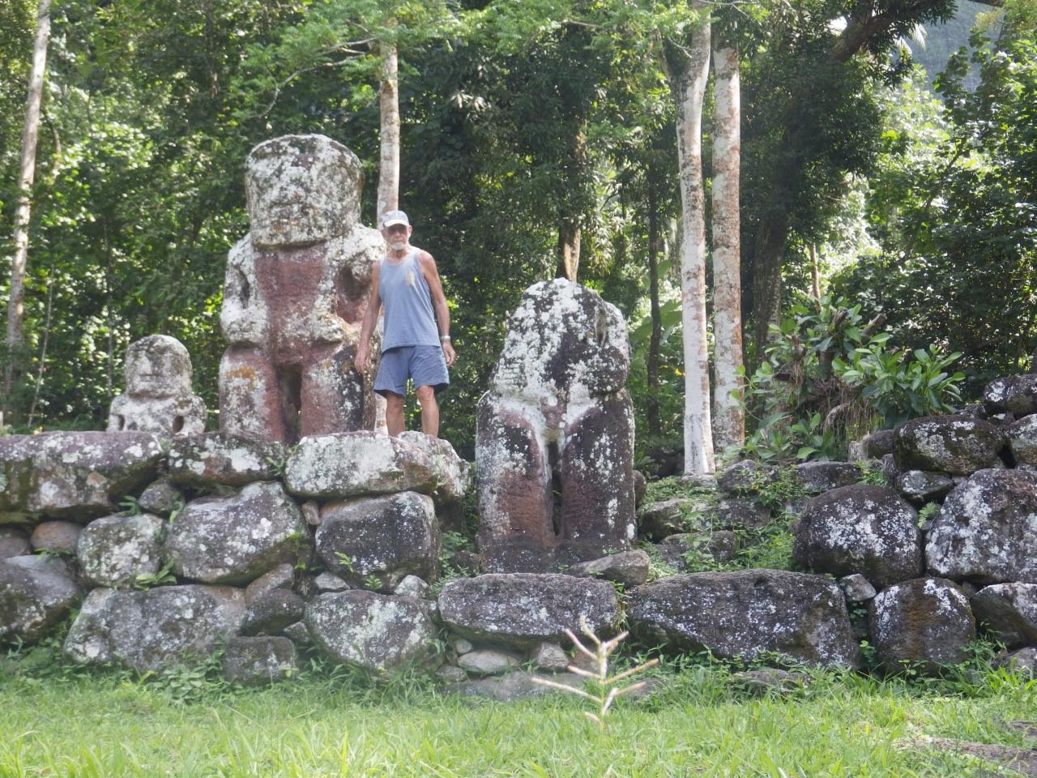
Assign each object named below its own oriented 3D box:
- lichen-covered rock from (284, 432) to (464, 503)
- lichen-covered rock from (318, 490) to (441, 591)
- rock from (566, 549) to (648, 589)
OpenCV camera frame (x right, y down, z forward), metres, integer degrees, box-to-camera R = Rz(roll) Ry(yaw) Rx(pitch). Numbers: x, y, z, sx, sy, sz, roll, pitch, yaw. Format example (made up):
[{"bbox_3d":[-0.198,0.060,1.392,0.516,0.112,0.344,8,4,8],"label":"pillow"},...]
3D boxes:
[{"bbox_3d":[-0.956,0.517,10.100,1.150,0.470,0.750,0,-1,0],"label":"lichen-covered rock"},{"bbox_3d":[-0.949,1.014,10.200,0.822,0.653,0.680,0,-3,0],"label":"lichen-covered rock"},{"bbox_3d":[0.592,1.194,10.100,0.554,0.261,0.350,0,-1,0],"label":"rock"}]

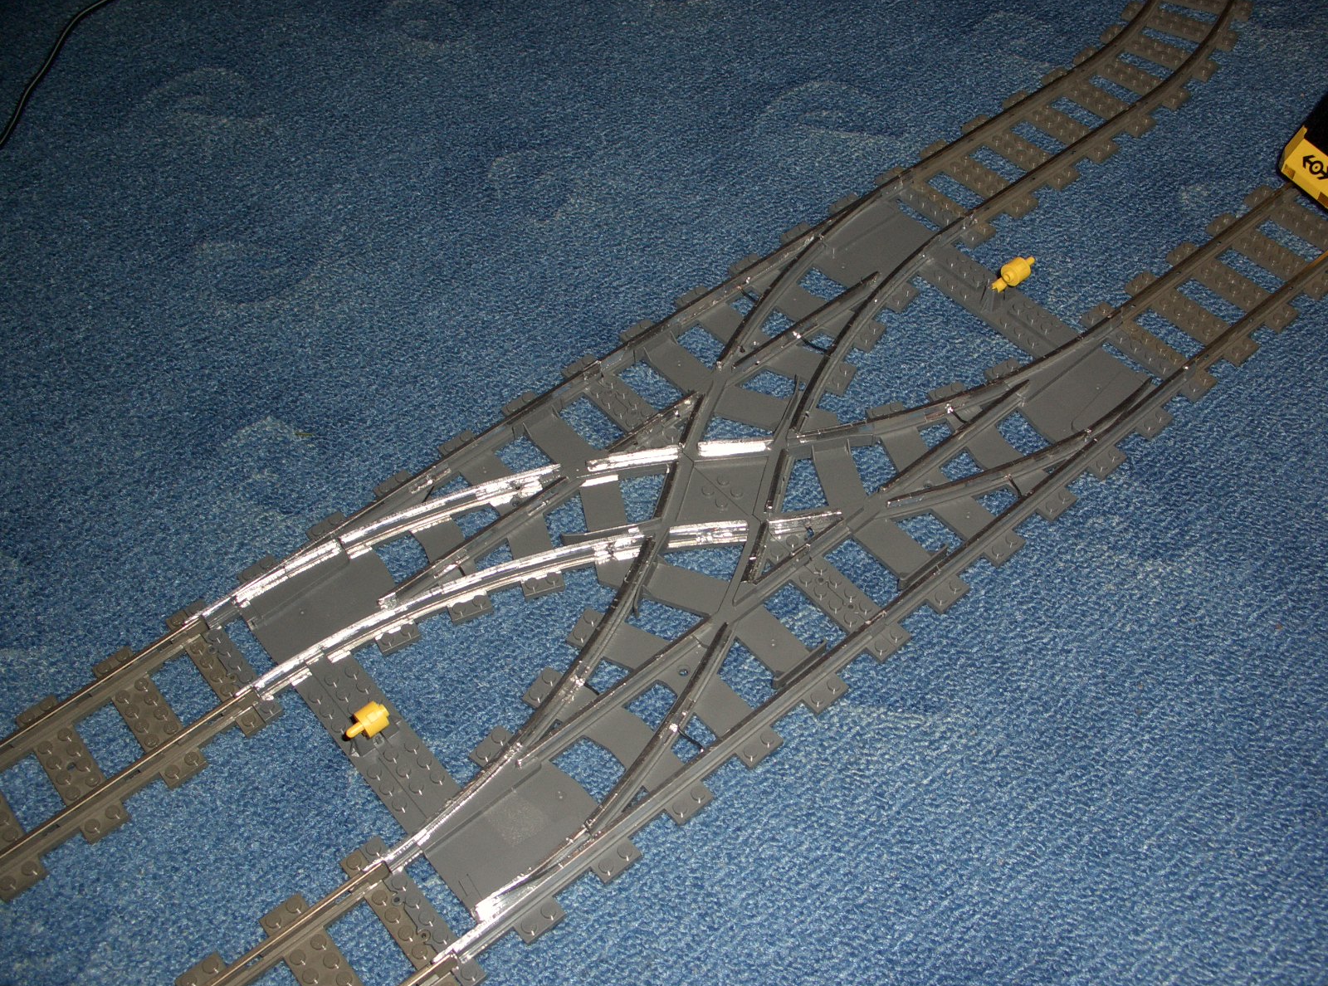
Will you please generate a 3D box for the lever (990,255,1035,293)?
[{"bbox_3d":[0.154,-0.096,0.561,0.016,0.024,0.011,-34,83,-22],"label":"lever"}]

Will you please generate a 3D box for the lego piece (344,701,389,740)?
[{"bbox_3d":[-0.104,0.082,0.443,0.016,0.024,0.011,-34,83,-22],"label":"lego piece"}]

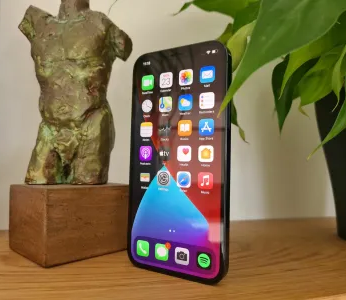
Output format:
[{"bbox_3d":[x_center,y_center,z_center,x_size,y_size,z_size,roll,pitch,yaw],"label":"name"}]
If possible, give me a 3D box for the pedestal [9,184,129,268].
[{"bbox_3d":[-0.088,0.057,0.261,0.075,0.053,0.081,3,-4,-44],"label":"pedestal"}]

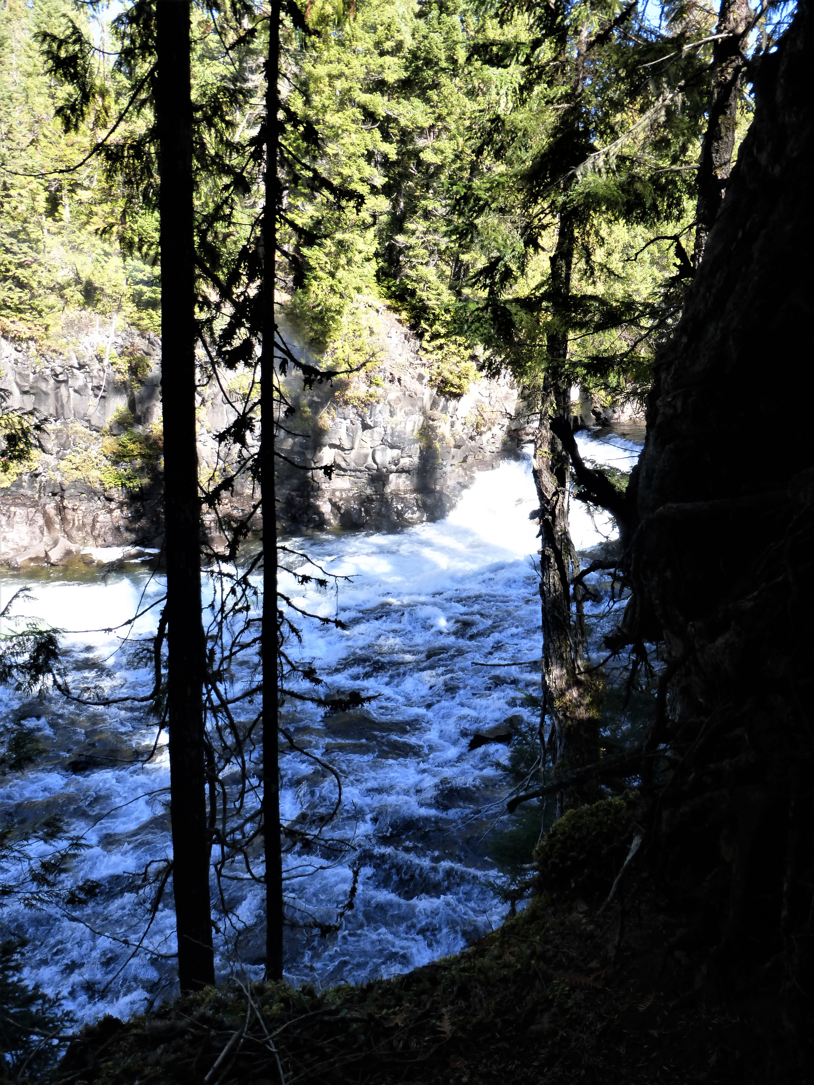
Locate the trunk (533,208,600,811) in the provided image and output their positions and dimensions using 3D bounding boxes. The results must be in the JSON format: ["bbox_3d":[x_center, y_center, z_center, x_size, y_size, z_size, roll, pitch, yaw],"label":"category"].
[{"bbox_3d":[1.211,-0.074,5.700,0.470,4.612,0.420,0,11,0],"label":"trunk"}]

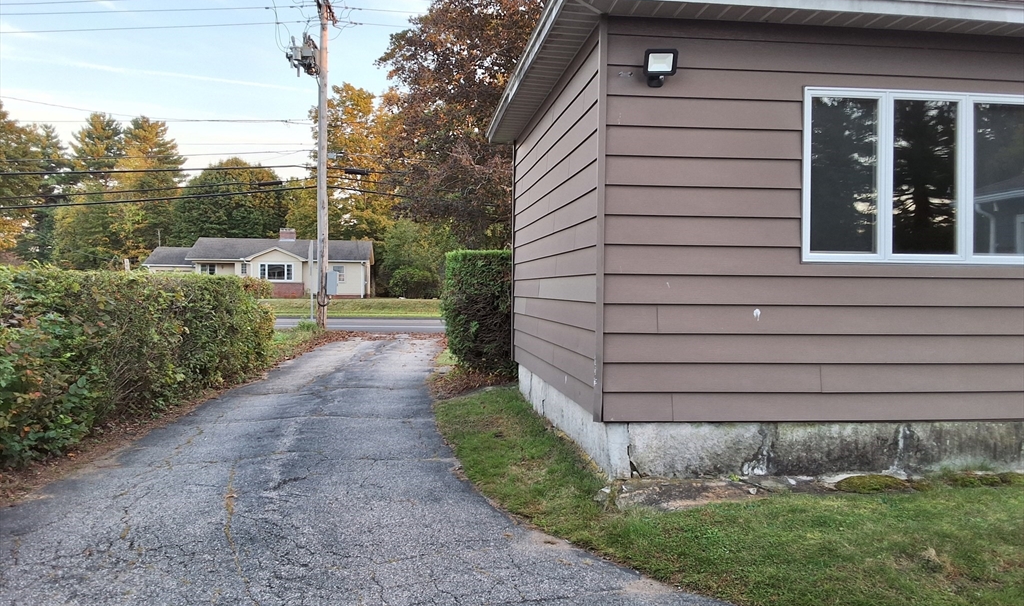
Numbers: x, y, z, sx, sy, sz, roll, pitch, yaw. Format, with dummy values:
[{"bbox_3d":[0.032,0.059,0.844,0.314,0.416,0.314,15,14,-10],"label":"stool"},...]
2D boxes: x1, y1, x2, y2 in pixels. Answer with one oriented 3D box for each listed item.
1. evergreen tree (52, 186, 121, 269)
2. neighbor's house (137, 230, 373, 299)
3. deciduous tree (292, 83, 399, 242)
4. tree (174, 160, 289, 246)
[{"bbox_3d":[-33.400,-5.000,65.000,5.500,8.400,5.500,1,1,0],"label":"evergreen tree"},{"bbox_3d":[-17.900,-2.940,60.800,15.600,5.000,9.300,0,1,-6],"label":"neighbor's house"},{"bbox_3d":[-14.300,-9.900,71.000,9.600,18.000,9.400,1,1,0],"label":"deciduous tree"},{"bbox_3d":[-24.500,-6.800,72.000,10.600,11.600,10.000,1,1,0],"label":"tree"}]

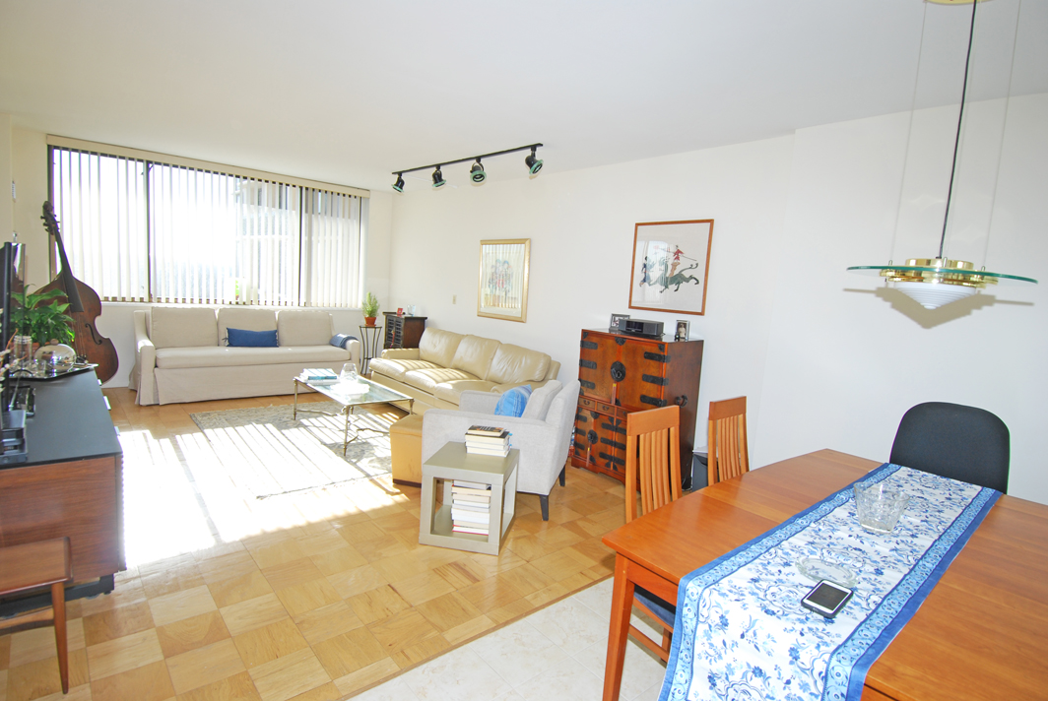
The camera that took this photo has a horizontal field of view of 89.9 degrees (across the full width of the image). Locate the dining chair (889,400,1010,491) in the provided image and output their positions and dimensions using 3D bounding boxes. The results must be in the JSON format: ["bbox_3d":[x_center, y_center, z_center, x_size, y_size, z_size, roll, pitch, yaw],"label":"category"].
[{"bbox_3d":[1.887,0.786,2.423,0.560,1.050,0.490,-2,9,-41],"label":"dining chair"}]

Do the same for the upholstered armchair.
[{"bbox_3d":[-0.137,0.610,3.684,0.890,0.810,0.730,6,7,14],"label":"upholstered armchair"}]

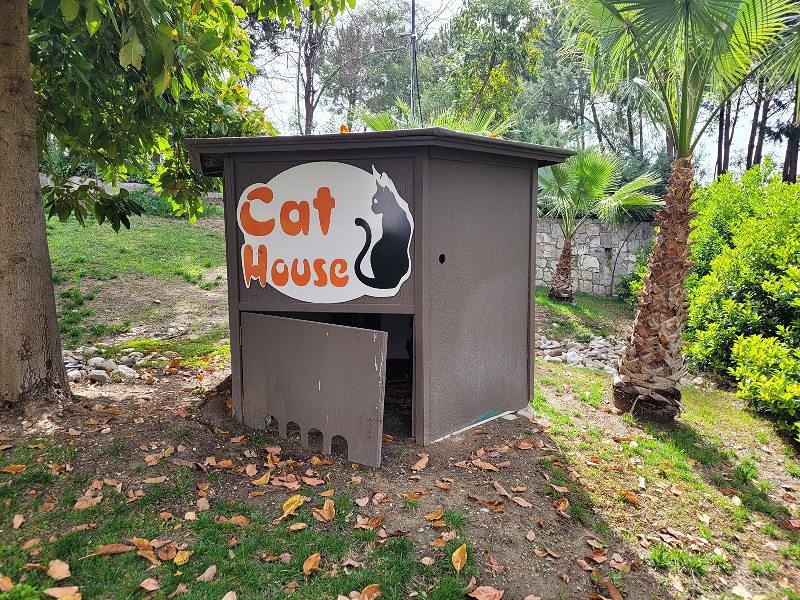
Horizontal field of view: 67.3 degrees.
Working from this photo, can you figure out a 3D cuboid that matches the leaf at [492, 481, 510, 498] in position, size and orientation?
[{"bbox_3d":[0.588,1.087,3.445,0.055,0.035,0.173,-3,21,-28],"label":"leaf"}]

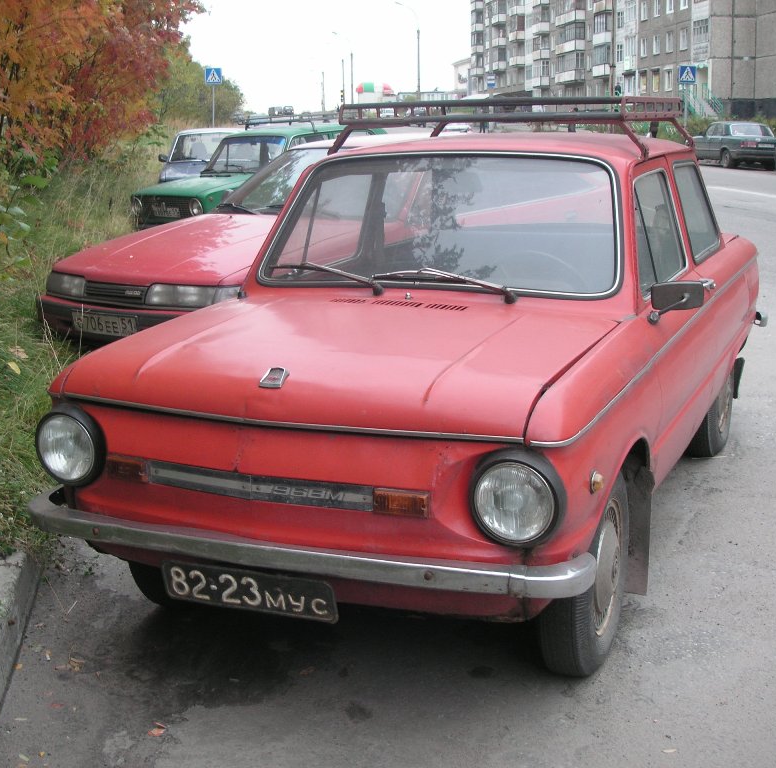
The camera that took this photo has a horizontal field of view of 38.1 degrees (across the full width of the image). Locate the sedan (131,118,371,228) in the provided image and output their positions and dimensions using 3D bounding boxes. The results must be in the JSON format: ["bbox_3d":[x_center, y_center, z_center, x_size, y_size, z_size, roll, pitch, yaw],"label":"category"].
[{"bbox_3d":[-1.305,-2.448,13.940,1.610,1.420,4.060,10,16,37],"label":"sedan"}]

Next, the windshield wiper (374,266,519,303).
[{"bbox_3d":[0.167,-0.314,3.389,0.497,0.064,0.045,11,-20,26],"label":"windshield wiper"}]

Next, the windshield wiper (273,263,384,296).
[{"bbox_3d":[-0.195,-0.346,3.546,0.431,0.051,0.045,15,-18,27],"label":"windshield wiper"}]

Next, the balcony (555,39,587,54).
[{"bbox_3d":[17.939,-32.839,109.708,1.100,1.080,6.500,-2,13,-6],"label":"balcony"}]

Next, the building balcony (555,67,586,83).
[{"bbox_3d":[18.046,-30.086,110.347,1.100,1.080,6.500,-2,13,-6],"label":"building balcony"}]

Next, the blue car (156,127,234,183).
[{"bbox_3d":[-2.619,-3.223,17.293,1.620,1.430,4.120,-2,13,-8],"label":"blue car"}]

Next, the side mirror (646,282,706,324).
[{"bbox_3d":[0.864,-0.247,3.360,0.175,0.130,0.070,3,13,15],"label":"side mirror"}]

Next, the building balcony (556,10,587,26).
[{"bbox_3d":[17.840,-35.406,109.112,1.100,1.080,6.500,-2,13,-6],"label":"building balcony"}]

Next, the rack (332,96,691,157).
[{"bbox_3d":[0.504,-0.957,4.206,1.120,0.206,1.020,5,14,23],"label":"rack"}]

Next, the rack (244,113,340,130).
[{"bbox_3d":[-1.073,-3.261,14.057,1.150,0.220,0.980,10,16,37],"label":"rack"}]

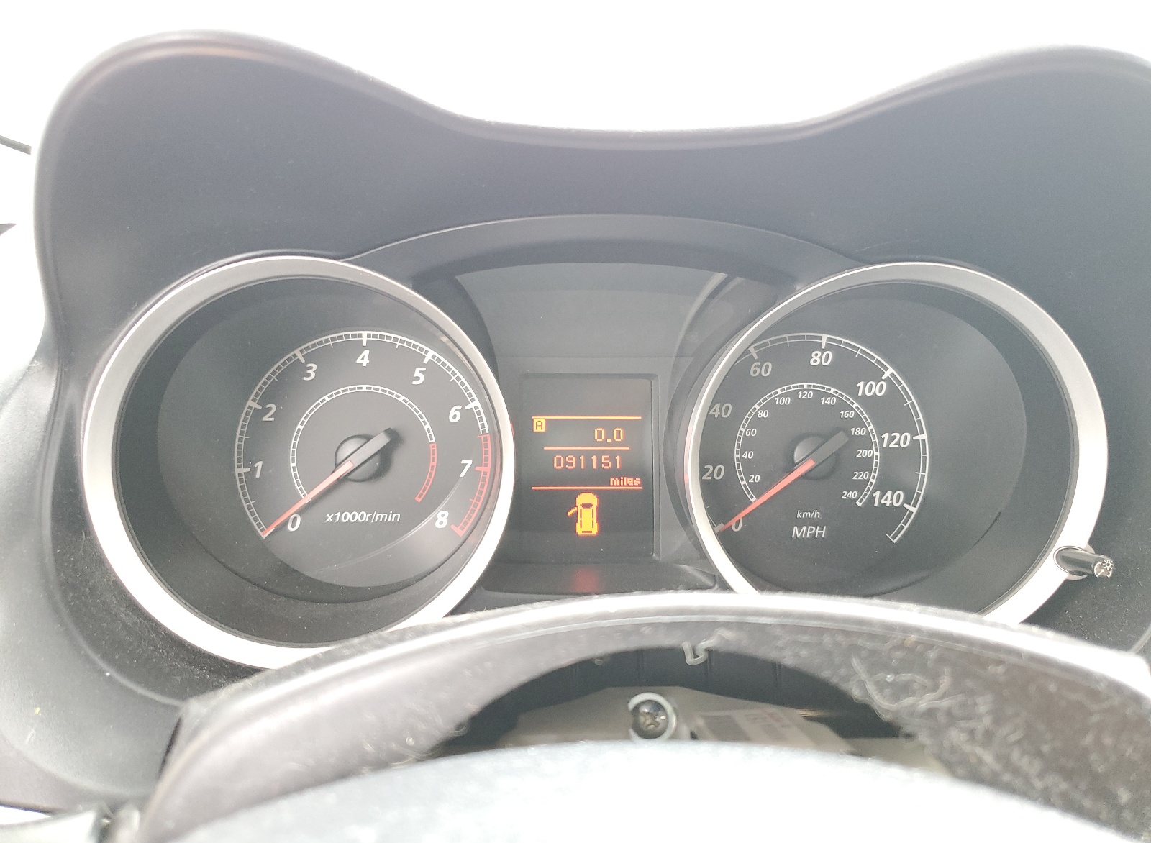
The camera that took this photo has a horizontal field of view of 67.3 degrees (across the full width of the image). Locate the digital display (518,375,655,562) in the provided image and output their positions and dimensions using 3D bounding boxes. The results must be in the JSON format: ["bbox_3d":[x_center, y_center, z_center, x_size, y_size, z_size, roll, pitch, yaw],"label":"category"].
[{"bbox_3d":[0.004,0.018,0.320,0.050,0.069,0.007,0,-7,1],"label":"digital display"}]

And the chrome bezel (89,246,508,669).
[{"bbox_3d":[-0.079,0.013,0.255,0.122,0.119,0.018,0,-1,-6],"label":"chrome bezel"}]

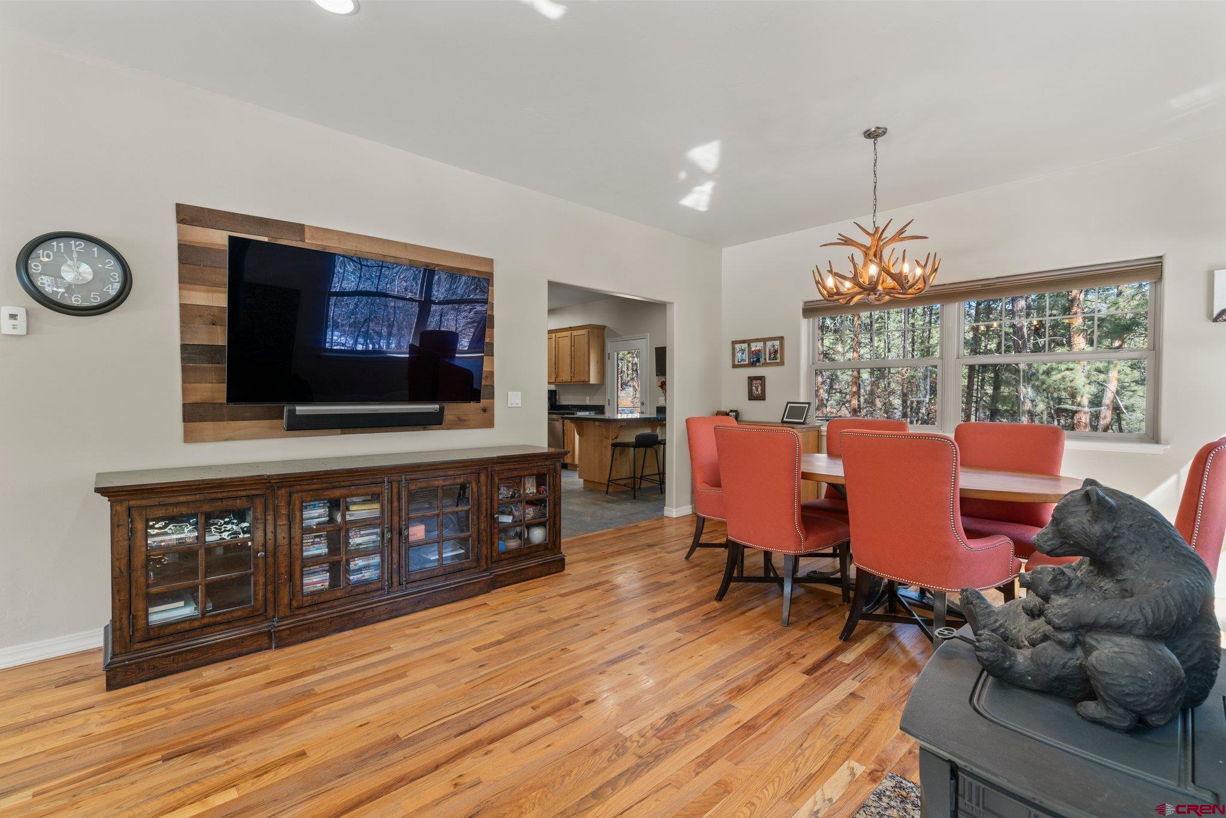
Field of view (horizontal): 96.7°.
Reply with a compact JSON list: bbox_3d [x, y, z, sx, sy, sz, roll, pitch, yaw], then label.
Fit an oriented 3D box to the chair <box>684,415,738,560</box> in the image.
[{"bbox_3d":[0.879,0.584,3.901,0.643,1.034,0.683,-1,2,-41],"label":"chair"}]

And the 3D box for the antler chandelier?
[{"bbox_3d":[1.537,-1.111,3.207,0.743,0.994,0.743,-1,2,-41],"label":"antler chandelier"}]

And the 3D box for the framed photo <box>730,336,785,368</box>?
[{"bbox_3d":[1.413,-0.547,5.345,0.025,0.276,0.602,-1,2,-41],"label":"framed photo"}]

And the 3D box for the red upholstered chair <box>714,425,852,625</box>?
[{"bbox_3d":[0.974,0.606,3.172,0.683,1.034,0.582,-1,2,-41],"label":"red upholstered chair"}]

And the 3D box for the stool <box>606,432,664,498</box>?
[{"bbox_3d":[0.282,0.648,6.539,0.502,0.743,0.462,-1,2,-41],"label":"stool"}]

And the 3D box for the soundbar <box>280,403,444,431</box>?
[{"bbox_3d":[-1.469,0.046,3.299,0.900,0.125,0.095,-1,2,-43],"label":"soundbar"}]

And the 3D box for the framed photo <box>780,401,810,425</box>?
[{"bbox_3d":[1.630,0.035,4.843,0.040,0.201,0.229,27,-16,-38],"label":"framed photo"}]

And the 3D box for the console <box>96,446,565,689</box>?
[{"bbox_3d":[-1.332,0.703,3.118,2.339,0.828,0.572,-1,2,-41],"label":"console"}]

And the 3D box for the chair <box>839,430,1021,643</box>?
[{"bbox_3d":[1.533,0.621,2.643,0.660,1.030,0.580,-1,2,-32],"label":"chair"}]

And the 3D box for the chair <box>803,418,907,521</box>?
[{"bbox_3d":[1.584,0.592,3.703,0.673,1.034,0.592,-1,2,-41],"label":"chair"}]

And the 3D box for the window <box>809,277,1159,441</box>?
[{"bbox_3d":[2.647,-0.389,4.272,0.100,1.130,2.340,-1,2,-43],"label":"window"}]

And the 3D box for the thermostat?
[{"bbox_3d":[-2.568,-0.375,2.338,0.073,0.117,0.030,-1,2,-43],"label":"thermostat"}]

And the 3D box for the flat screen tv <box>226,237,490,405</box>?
[{"bbox_3d":[-1.414,-0.448,3.234,1.450,0.835,0.050,-1,10,-43],"label":"flat screen tv"}]

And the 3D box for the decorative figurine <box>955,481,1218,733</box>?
[{"bbox_3d":[0.787,0.286,0.930,0.325,0.335,0.250,1,2,39],"label":"decorative figurine"}]

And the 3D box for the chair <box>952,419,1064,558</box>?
[{"bbox_3d":[2.193,0.610,3.137,0.660,1.030,0.580,-1,2,-43],"label":"chair"}]

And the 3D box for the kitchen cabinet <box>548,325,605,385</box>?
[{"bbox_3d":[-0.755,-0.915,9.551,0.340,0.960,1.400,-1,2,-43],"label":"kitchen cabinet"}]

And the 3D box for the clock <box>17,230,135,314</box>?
[{"bbox_3d":[-2.474,-0.619,2.513,0.380,0.380,0.050,-1,2,-41],"label":"clock"}]

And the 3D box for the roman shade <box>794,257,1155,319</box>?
[{"bbox_3d":[2.591,-0.893,4.240,0.080,0.150,2.380,-1,2,-43],"label":"roman shade"}]

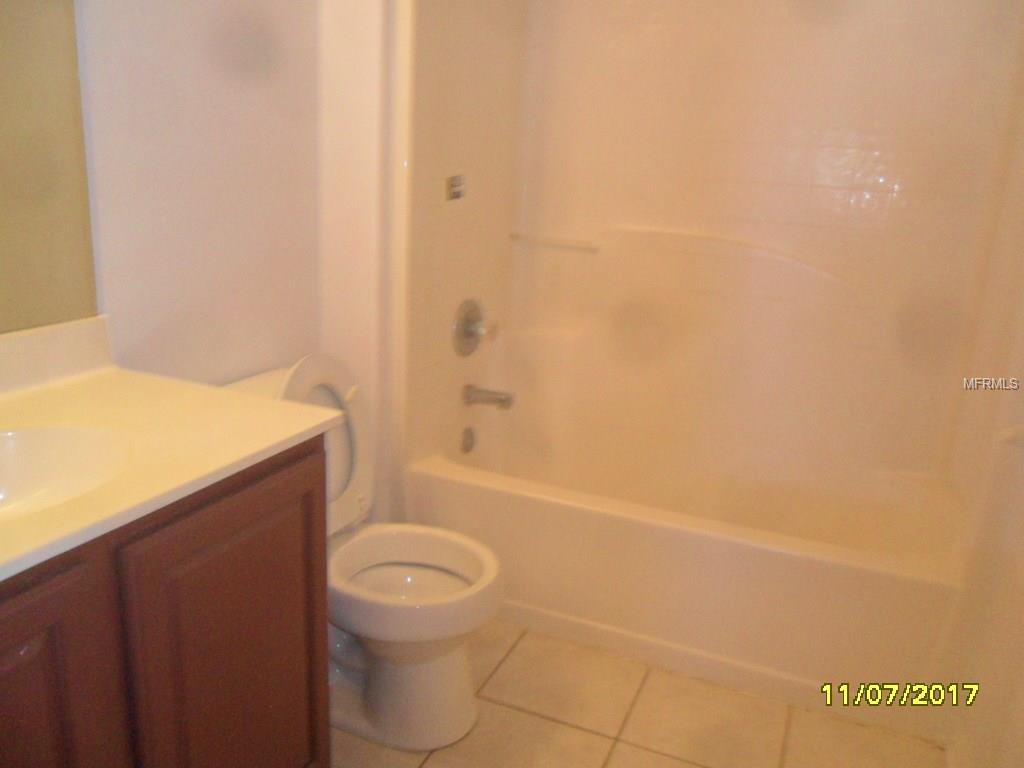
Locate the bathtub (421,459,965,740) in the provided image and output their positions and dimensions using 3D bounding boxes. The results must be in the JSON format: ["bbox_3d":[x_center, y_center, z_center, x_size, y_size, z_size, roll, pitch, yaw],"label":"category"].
[{"bbox_3d":[0.468,0.450,2.314,1.405,0.407,0.711,9,16,21],"label":"bathtub"}]

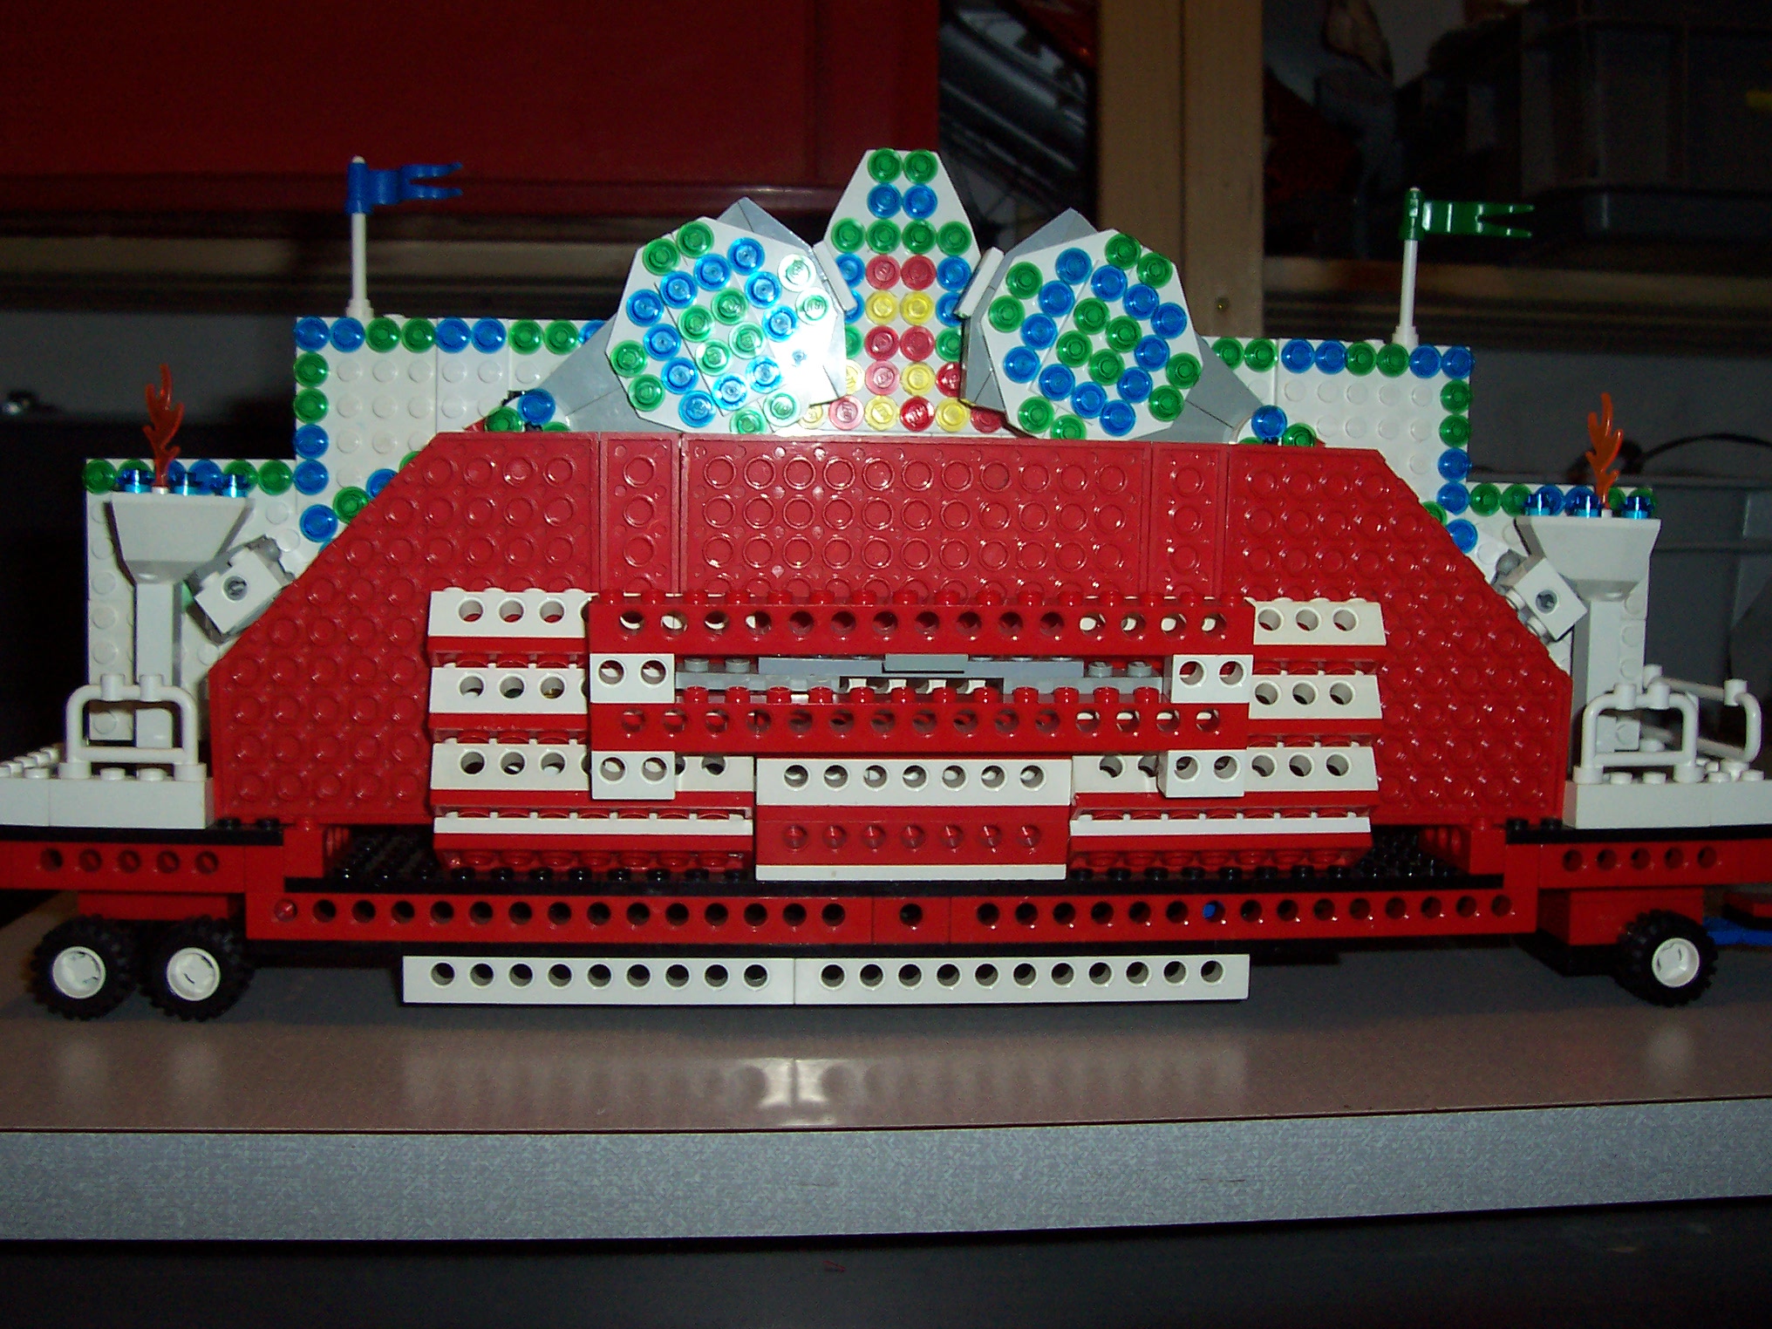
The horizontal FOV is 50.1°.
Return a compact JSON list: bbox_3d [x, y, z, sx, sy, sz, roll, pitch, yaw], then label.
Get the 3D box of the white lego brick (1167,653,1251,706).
[{"bbox_3d":[0.063,0.001,0.373,0.016,0.010,0.008,0,14,-5],"label":"white lego brick"}]

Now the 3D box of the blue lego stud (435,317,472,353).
[{"bbox_3d":[-0.097,-0.074,0.426,0.008,0.008,0.005,0,4,-5],"label":"blue lego stud"}]

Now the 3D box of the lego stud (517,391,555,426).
[{"bbox_3d":[-0.074,-0.055,0.403,0.008,0.008,0.005,0,7,-8],"label":"lego stud"}]

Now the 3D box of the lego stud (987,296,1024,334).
[{"bbox_3d":[0.026,-0.075,0.406,0.008,0.008,0.005,0,5,-6],"label":"lego stud"}]

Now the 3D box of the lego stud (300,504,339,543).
[{"bbox_3d":[-0.118,-0.029,0.396,0.008,0.008,0.005,0,6,-5],"label":"lego stud"}]

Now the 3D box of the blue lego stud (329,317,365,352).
[{"bbox_3d":[-0.120,-0.073,0.422,0.008,0.008,0.005,1,4,-5],"label":"blue lego stud"}]

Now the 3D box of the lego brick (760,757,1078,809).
[{"bbox_3d":[0.006,0.023,0.387,0.064,0.011,0.008,0,6,-5],"label":"lego brick"}]

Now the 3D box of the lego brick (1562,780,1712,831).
[{"bbox_3d":[0.162,0.031,0.409,0.032,0.010,0.008,0,4,-5],"label":"lego brick"}]

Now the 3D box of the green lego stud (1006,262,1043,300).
[{"bbox_3d":[0.030,-0.083,0.409,0.008,0.008,0.005,0,4,-5],"label":"green lego stud"}]

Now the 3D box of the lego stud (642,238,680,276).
[{"bbox_3d":[-0.047,-0.086,0.399,0.008,0.008,0.005,1,7,-4],"label":"lego stud"}]

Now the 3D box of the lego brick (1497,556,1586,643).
[{"bbox_3d":[0.146,-0.014,0.423,0.011,0.016,0.008,-41,8,-1],"label":"lego brick"}]

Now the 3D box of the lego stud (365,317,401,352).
[{"bbox_3d":[-0.113,-0.074,0.425,0.008,0.008,0.005,0,4,-5],"label":"lego stud"}]

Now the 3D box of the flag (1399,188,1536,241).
[{"bbox_3d":[0.138,-0.107,0.449,0.032,0.012,0.006,0,4,-5],"label":"flag"}]

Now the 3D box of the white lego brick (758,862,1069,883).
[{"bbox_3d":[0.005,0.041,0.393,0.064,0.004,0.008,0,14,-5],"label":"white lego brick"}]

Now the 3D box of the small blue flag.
[{"bbox_3d":[-0.107,-0.107,0.421,0.033,0.012,0.006,4,7,25],"label":"small blue flag"}]

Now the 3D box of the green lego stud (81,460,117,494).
[{"bbox_3d":[-0.174,-0.042,0.420,0.008,0.008,0.005,0,5,-5],"label":"green lego stud"}]

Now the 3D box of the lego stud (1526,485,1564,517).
[{"bbox_3d":[0.152,-0.038,0.439,0.008,0.005,0.008,0,4,-5],"label":"lego stud"}]

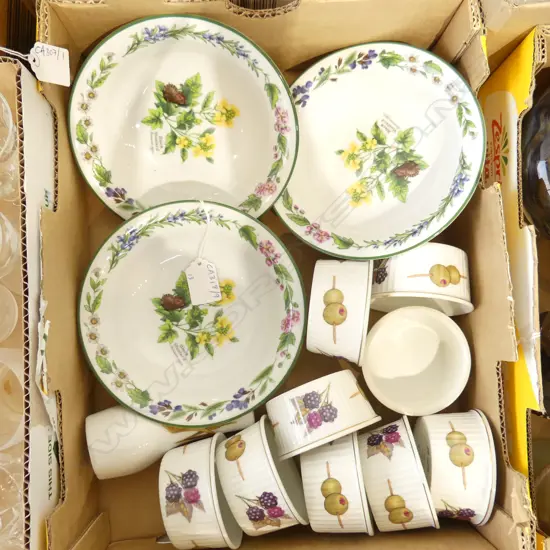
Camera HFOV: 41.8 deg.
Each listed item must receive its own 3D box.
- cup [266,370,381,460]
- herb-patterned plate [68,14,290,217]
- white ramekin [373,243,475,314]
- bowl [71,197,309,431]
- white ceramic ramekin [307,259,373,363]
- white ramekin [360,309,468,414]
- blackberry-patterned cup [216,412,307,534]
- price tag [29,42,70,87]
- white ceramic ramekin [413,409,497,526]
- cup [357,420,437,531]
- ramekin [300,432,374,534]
[{"bbox_3d":[0.035,0.108,0.561,0.086,0.086,0.043,-23,76,0],"label":"cup"},{"bbox_3d":[-0.065,-0.111,0.542,0.166,0.047,0.166,2,116,4],"label":"herb-patterned plate"},{"bbox_3d":[0.111,0.004,0.553,0.085,0.085,0.042,7,77,0],"label":"white ramekin"},{"bbox_3d":[-0.061,0.029,0.552,0.166,0.047,0.166,0,87,-2],"label":"bowl"},{"bbox_3d":[0.050,0.025,0.544,0.042,0.085,0.085,7,90,10],"label":"white ceramic ramekin"},{"bbox_3d":[0.109,0.068,0.572,0.084,0.043,0.084,0,84,1],"label":"white ramekin"},{"bbox_3d":[-0.010,0.152,0.536,0.042,0.085,0.085,-25,90,7],"label":"blackberry-patterned cup"},{"bbox_3d":[-0.136,-0.127,0.435,0.031,0.001,0.023,-2,94,-37],"label":"price tag"},{"bbox_3d":[0.127,0.139,0.526,0.042,0.085,0.085,2,90,0],"label":"white ceramic ramekin"},{"bbox_3d":[0.089,0.150,0.534,0.042,0.085,0.085,-17,90,10],"label":"cup"},{"bbox_3d":[0.045,0.150,0.528,0.042,0.085,0.085,-10,90,6],"label":"ramekin"}]

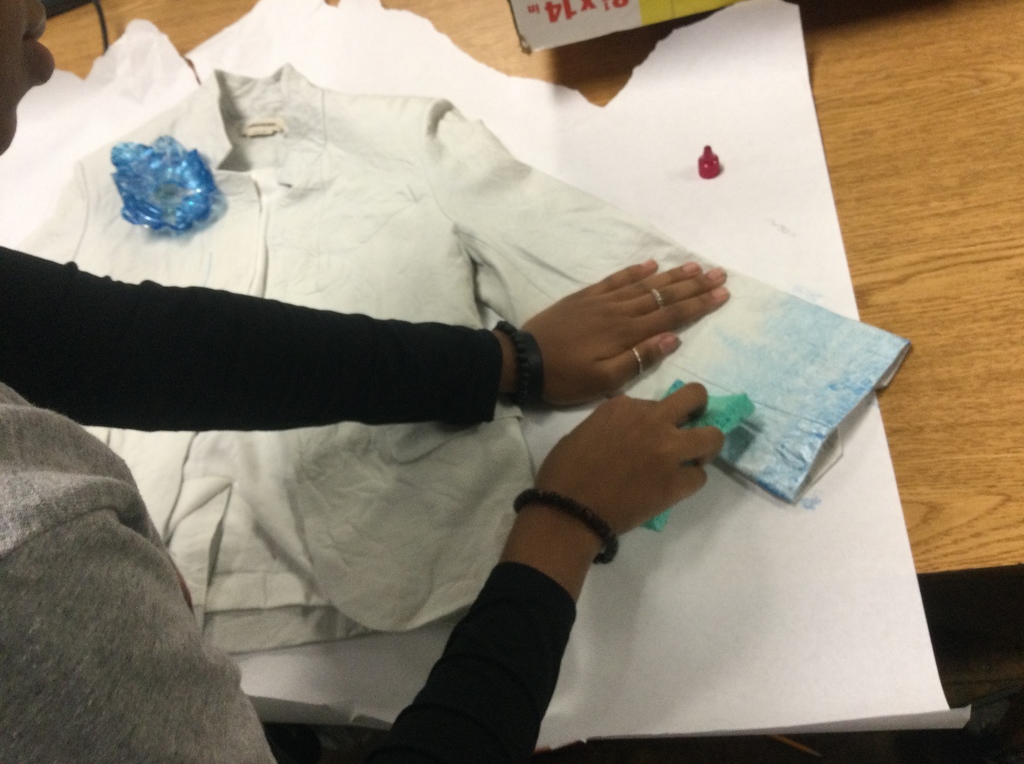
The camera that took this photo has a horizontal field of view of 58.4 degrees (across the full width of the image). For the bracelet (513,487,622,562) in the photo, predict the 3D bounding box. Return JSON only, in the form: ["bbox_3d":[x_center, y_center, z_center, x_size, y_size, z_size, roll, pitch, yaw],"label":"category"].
[{"bbox_3d":[0.036,0.101,0.625,0.077,0.062,0.013,22,60,7],"label":"bracelet"}]

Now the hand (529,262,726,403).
[{"bbox_3d":[0.097,-0.051,0.763,0.179,0.047,0.101,-26,58,-1],"label":"hand"}]

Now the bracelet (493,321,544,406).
[{"bbox_3d":[0.004,-0.014,0.757,0.026,0.058,0.068,-17,91,-22],"label":"bracelet"}]

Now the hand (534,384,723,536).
[{"bbox_3d":[0.088,0.057,0.655,0.132,0.075,0.092,-34,58,-6],"label":"hand"}]

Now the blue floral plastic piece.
[{"bbox_3d":[-0.366,-0.209,0.972,0.115,0.045,0.110,-9,59,10],"label":"blue floral plastic piece"}]

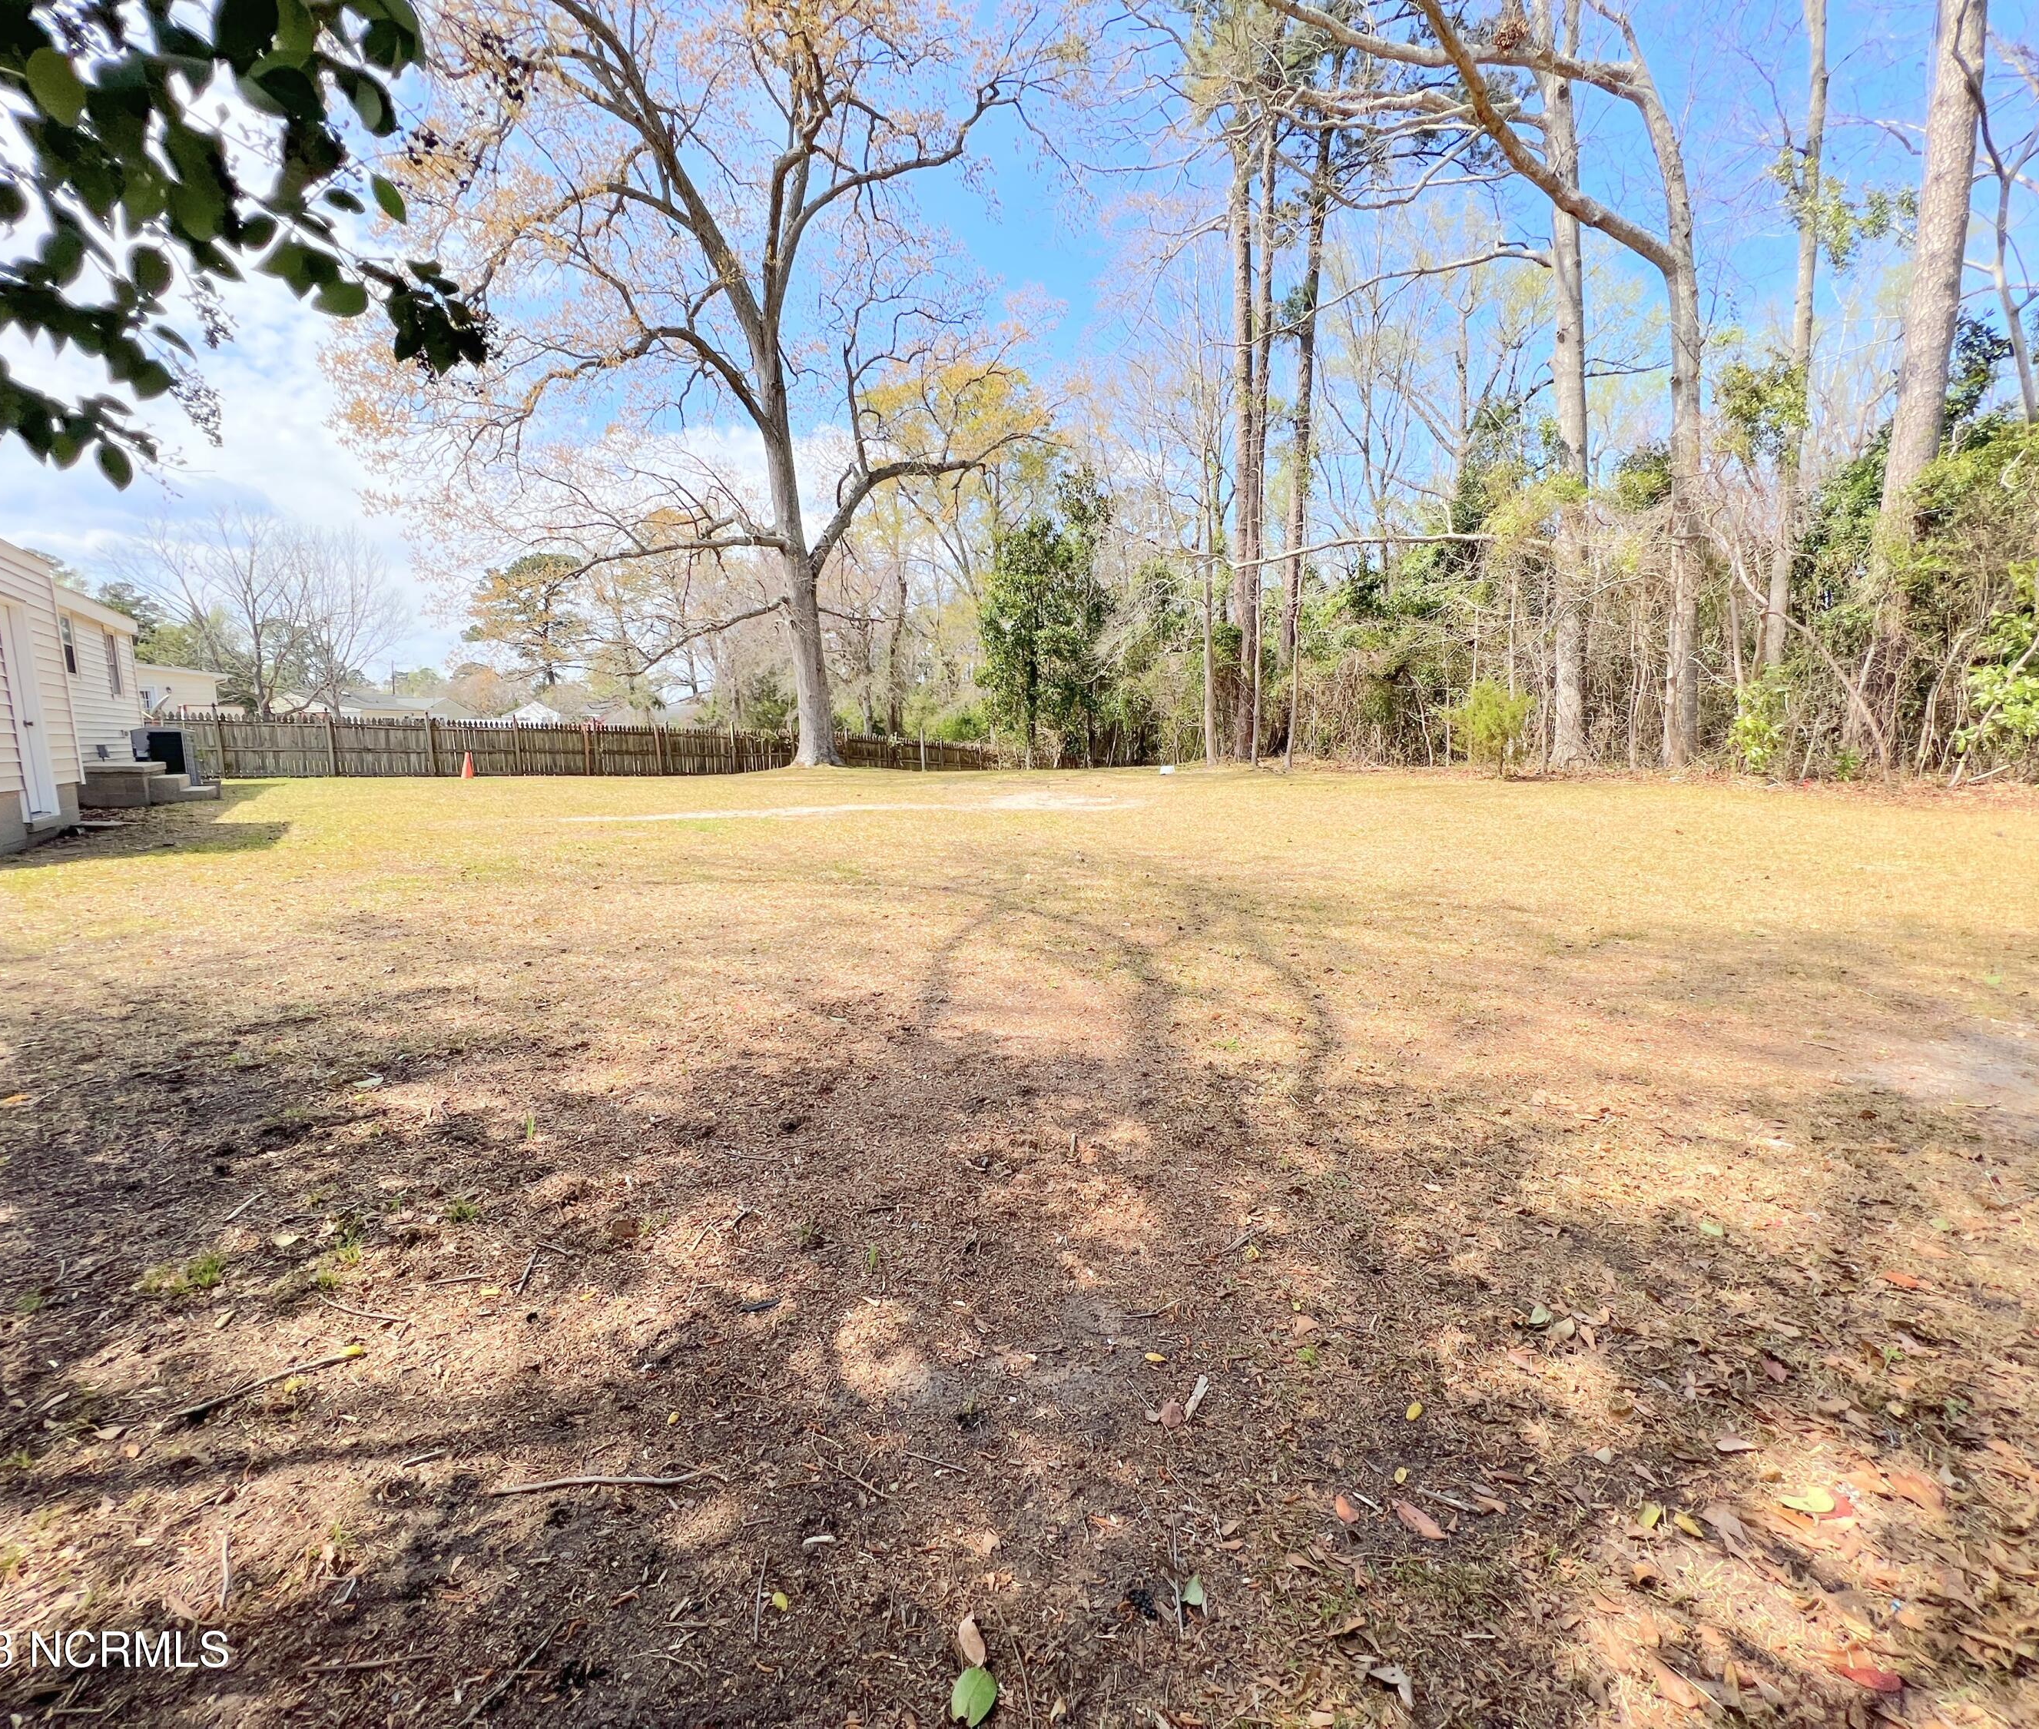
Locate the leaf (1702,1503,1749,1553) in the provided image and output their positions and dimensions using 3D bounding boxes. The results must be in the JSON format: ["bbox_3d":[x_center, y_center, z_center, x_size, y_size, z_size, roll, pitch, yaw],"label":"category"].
[{"bbox_3d":[1.003,0.942,1.233,0.048,0.020,0.090,3,9,23],"label":"leaf"}]

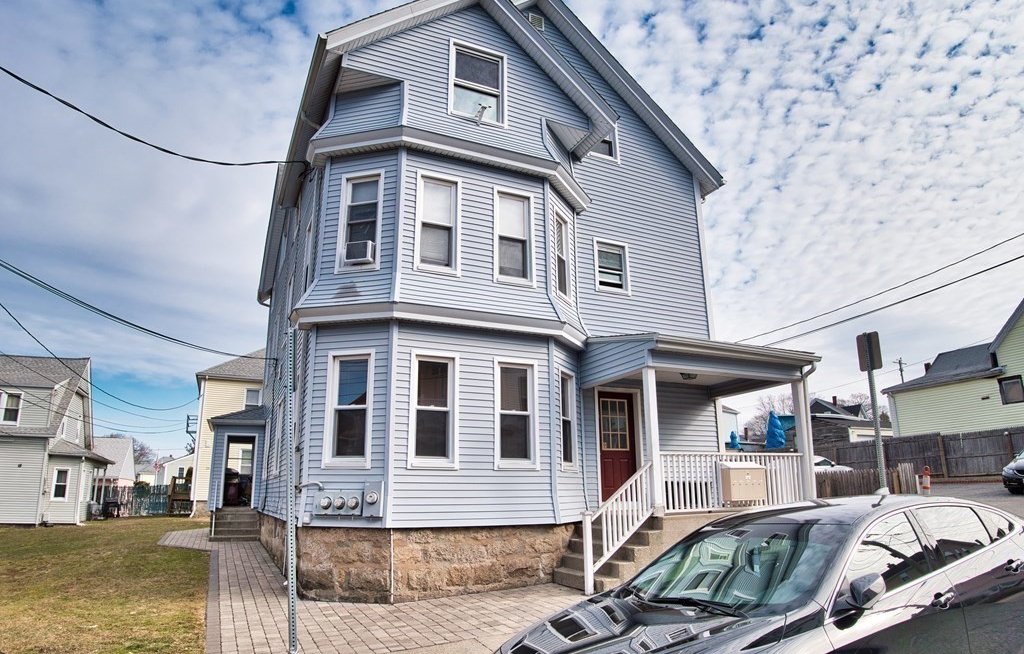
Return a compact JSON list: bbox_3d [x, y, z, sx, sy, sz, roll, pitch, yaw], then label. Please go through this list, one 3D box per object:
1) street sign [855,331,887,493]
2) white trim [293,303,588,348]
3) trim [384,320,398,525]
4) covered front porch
[{"bbox_3d":[4.406,1.525,7.029,0.070,2.978,0.305,5,-14,-18],"label":"street sign"},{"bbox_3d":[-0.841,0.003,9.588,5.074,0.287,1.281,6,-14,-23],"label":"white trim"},{"bbox_3d":[-1.738,1.321,8.470,0.150,2.893,0.110,6,-14,-23],"label":"trim"},{"bbox_3d":[2.508,1.941,9.936,4.407,4.100,2.829,6,-14,-23],"label":"covered front porch"}]

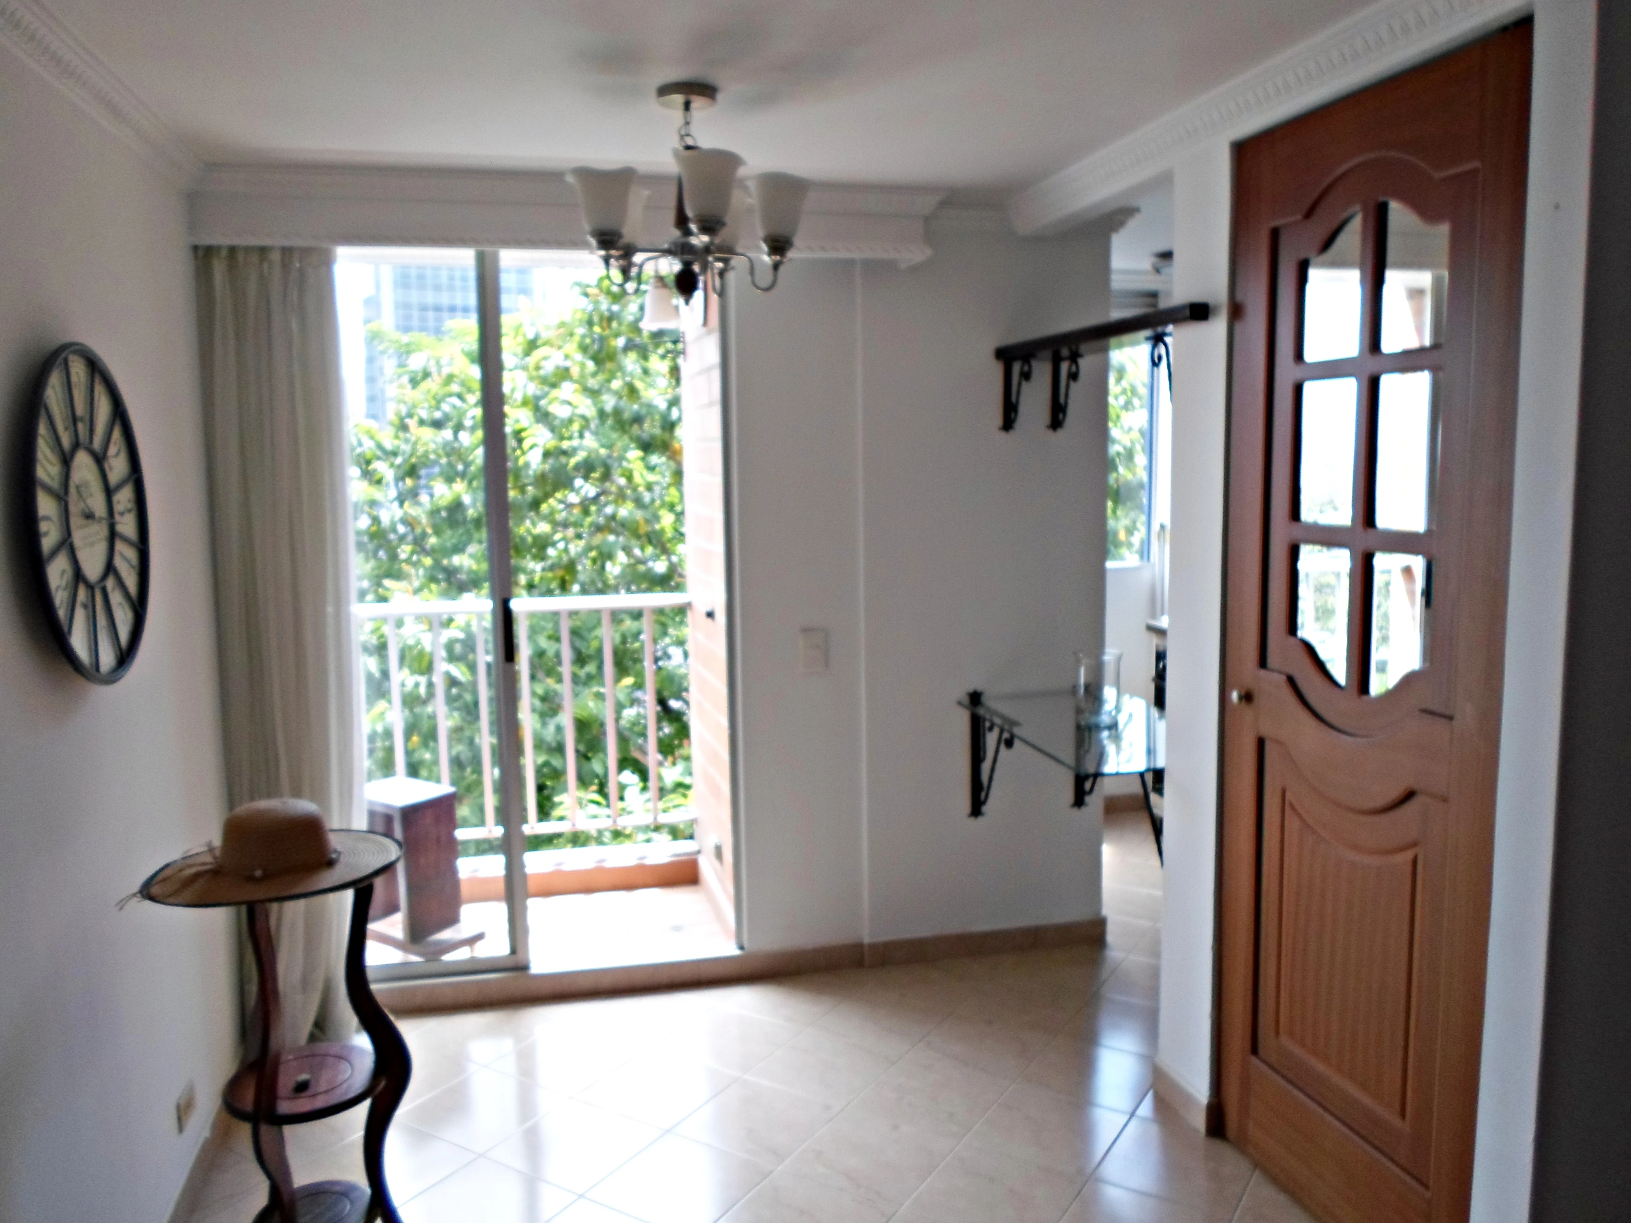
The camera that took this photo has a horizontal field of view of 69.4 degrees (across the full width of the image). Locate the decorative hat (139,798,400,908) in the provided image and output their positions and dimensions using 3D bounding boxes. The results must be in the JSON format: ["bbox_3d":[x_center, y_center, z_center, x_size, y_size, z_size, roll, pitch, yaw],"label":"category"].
[{"bbox_3d":[-0.970,0.405,2.123,0.420,0.110,0.420,-3,7,-12],"label":"decorative hat"}]

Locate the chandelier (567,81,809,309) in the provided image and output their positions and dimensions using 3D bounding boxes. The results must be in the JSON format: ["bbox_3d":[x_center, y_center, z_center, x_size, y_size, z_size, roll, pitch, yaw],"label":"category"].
[{"bbox_3d":[-0.243,-0.813,2.309,0.490,0.410,0.490,-3,7,-12],"label":"chandelier"}]

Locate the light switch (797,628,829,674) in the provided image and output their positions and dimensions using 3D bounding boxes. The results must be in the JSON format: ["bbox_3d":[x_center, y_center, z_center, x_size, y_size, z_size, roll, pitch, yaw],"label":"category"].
[{"bbox_3d":[-0.006,0.118,3.463,0.083,0.127,0.012,-3,7,-12],"label":"light switch"}]

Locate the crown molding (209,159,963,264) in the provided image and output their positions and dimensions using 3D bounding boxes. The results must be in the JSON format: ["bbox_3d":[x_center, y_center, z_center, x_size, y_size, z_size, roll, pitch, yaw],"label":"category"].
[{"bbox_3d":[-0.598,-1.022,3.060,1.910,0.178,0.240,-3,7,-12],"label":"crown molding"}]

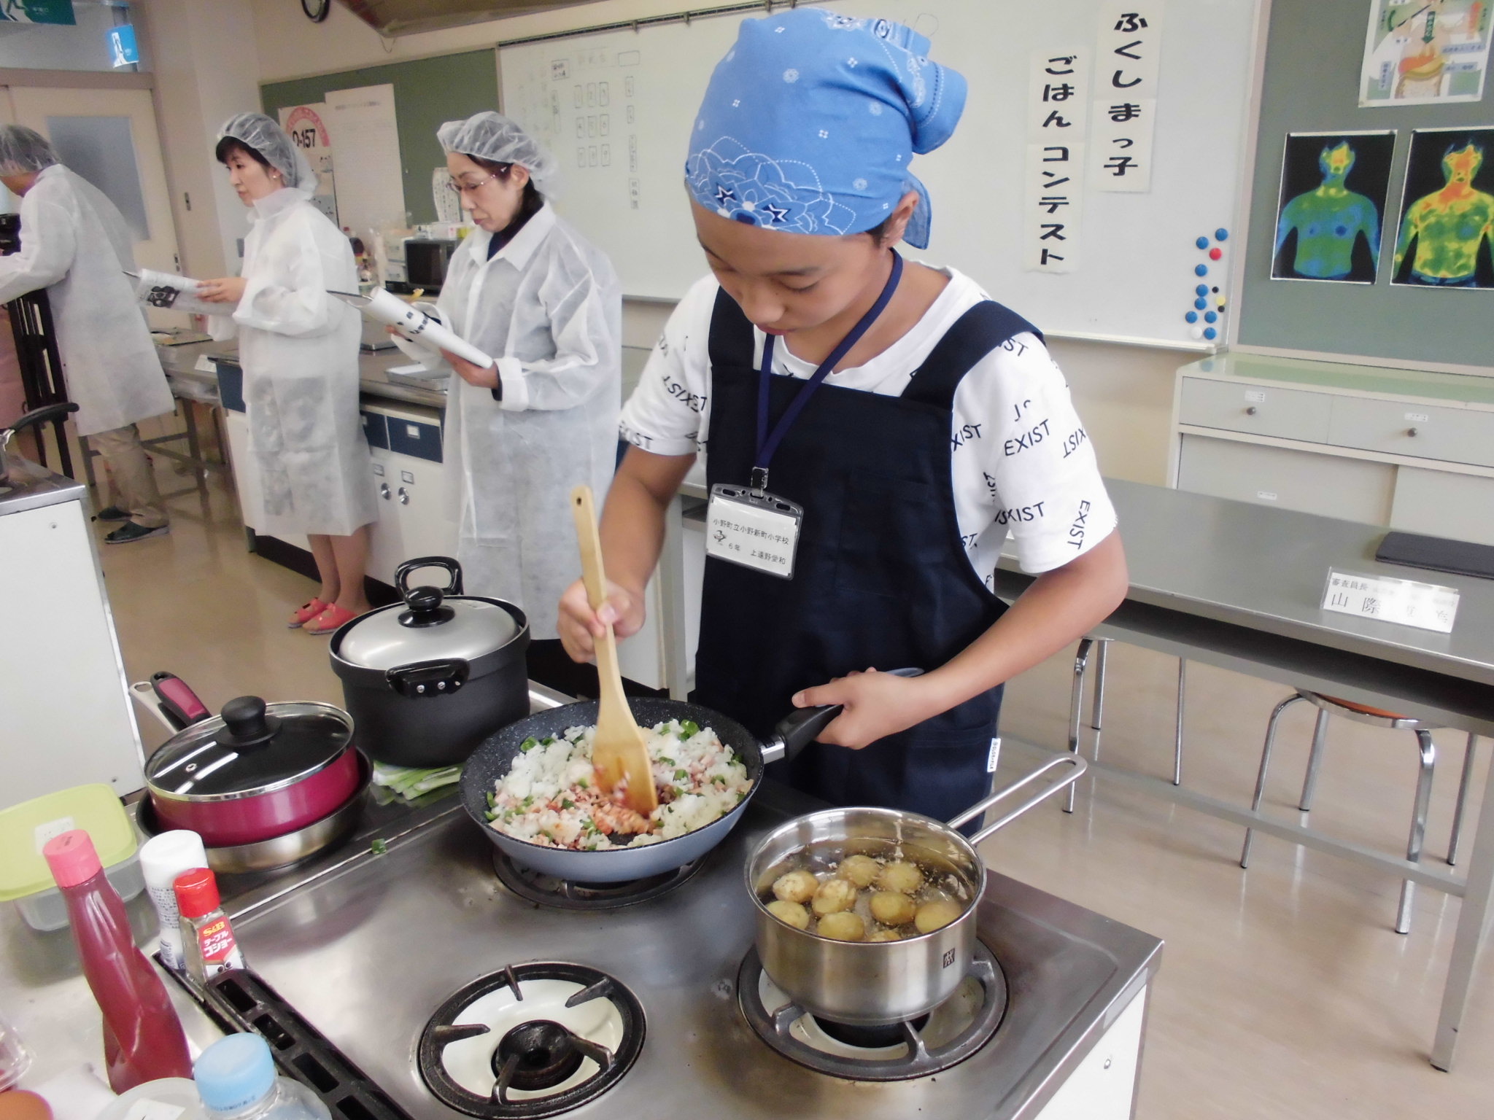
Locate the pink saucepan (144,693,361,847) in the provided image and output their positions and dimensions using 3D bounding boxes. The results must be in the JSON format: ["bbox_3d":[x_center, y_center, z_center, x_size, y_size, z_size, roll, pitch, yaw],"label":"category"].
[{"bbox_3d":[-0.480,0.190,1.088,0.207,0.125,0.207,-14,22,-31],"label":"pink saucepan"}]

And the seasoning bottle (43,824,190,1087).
[{"bbox_3d":[-0.428,0.270,0.770,0.062,0.198,0.055,-13,22,-28],"label":"seasoning bottle"}]

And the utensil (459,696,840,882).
[{"bbox_3d":[-0.039,0.186,1.079,0.460,0.102,0.282,-7,20,-17],"label":"utensil"}]

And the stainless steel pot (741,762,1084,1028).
[{"bbox_3d":[0.155,0.249,0.904,0.340,0.092,0.180,-13,22,-31],"label":"stainless steel pot"}]

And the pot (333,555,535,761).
[{"bbox_3d":[-0.350,0.112,1.268,0.220,0.174,0.310,-6,20,-14],"label":"pot"}]

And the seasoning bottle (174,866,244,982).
[{"bbox_3d":[-0.423,0.288,0.879,0.038,0.092,0.038,13,24,37],"label":"seasoning bottle"}]

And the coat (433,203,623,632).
[{"bbox_3d":[-0.505,-0.293,2.685,0.390,1.070,0.470,-18,24,-38],"label":"coat"}]

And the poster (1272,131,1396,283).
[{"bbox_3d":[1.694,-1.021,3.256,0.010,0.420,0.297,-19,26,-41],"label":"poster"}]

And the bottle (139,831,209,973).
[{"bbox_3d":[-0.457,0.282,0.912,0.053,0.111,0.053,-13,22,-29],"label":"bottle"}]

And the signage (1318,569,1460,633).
[{"bbox_3d":[1.022,0.060,1.784,0.182,0.062,0.055,13,24,36],"label":"signage"}]

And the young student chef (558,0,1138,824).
[{"bbox_3d":[0.083,0.231,1.202,0.500,1.500,0.440,11,23,33],"label":"young student chef"}]

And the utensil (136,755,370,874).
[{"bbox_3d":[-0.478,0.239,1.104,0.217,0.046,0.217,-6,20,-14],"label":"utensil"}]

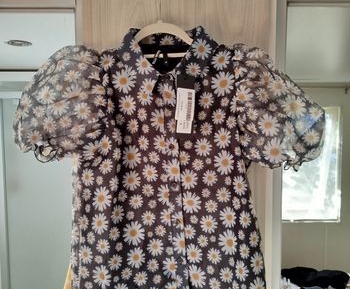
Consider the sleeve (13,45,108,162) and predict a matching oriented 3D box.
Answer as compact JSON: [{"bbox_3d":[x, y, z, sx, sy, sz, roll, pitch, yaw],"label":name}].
[{"bbox_3d":[-0.297,-0.106,0.840,0.240,0.290,0.160,0,3,0],"label":"sleeve"}]

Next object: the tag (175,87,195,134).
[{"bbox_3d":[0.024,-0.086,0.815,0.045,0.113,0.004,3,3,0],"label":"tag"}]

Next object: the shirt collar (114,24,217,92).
[{"bbox_3d":[-0.022,-0.224,0.835,0.255,0.165,0.110,0,3,0],"label":"shirt collar"}]

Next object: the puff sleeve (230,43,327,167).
[{"bbox_3d":[0.269,-0.099,0.840,0.240,0.310,0.160,0,3,0],"label":"puff sleeve"}]

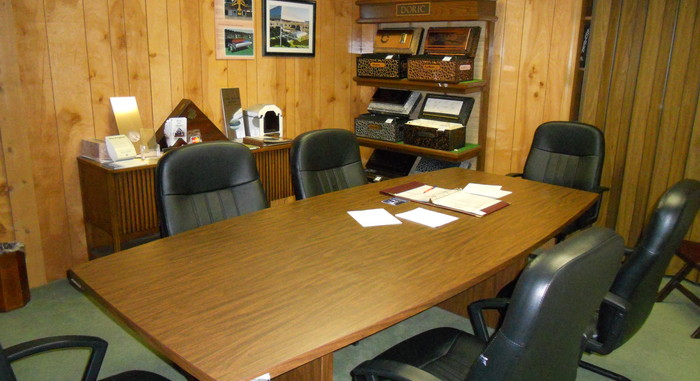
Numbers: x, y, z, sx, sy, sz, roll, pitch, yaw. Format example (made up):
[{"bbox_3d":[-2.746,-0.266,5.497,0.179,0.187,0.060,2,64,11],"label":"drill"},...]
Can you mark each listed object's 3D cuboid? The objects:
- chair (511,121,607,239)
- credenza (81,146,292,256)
[{"bbox_3d":[1.348,0.072,3.704,0.638,1.025,0.643,13,19,38],"label":"chair"},{"bbox_3d":[-1.047,0.078,3.949,0.456,0.757,1.536,13,19,38],"label":"credenza"}]

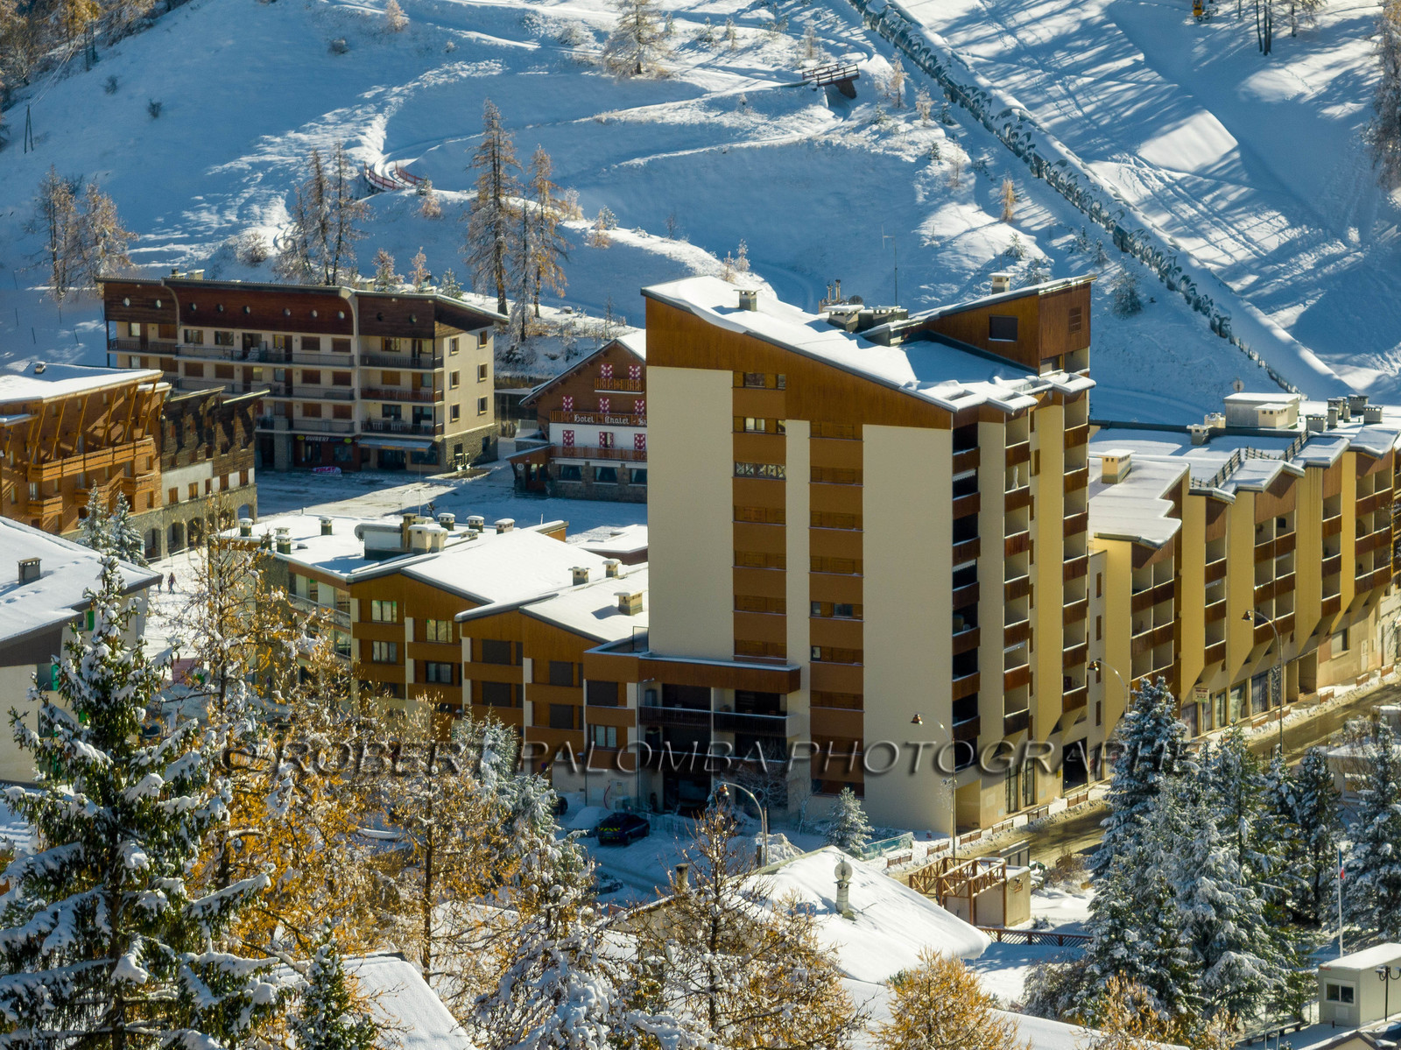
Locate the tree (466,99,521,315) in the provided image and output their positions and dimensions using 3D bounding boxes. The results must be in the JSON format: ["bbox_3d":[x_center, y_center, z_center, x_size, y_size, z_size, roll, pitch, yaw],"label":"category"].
[{"bbox_3d":[-17.896,-27.387,562.000,4.800,18.700,4.800,0,8,0],"label":"tree"}]

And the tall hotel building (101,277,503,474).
[{"bbox_3d":[-33.517,-13.229,546.635,32.500,15.000,12.300,4,9,25],"label":"tall hotel building"}]

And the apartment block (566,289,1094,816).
[{"bbox_3d":[8.377,1.410,395.446,25.400,31.800,18.000,4,9,27],"label":"apartment block"}]

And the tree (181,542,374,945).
[{"bbox_3d":[-19.878,10.665,301.485,8.800,20.750,8.800,0,8,0],"label":"tree"}]

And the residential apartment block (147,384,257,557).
[{"bbox_3d":[-42.251,-4.714,502.212,12.000,12.400,15.500,4,9,26],"label":"residential apartment block"}]

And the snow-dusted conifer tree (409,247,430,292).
[{"bbox_3d":[-24.930,-22.629,576.690,1.900,4.189,1.900,0,8,0],"label":"snow-dusted conifer tree"}]

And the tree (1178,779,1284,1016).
[{"bbox_3d":[26.216,18.559,322.000,5.500,11.600,5.500,0,8,0],"label":"tree"}]

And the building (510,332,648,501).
[{"bbox_3d":[-3.803,-9.059,514.322,17.200,13.000,14.000,3,9,25],"label":"building"}]

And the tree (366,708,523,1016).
[{"bbox_3d":[-12.913,16.504,318.872,7.600,15.450,7.600,0,8,0],"label":"tree"}]

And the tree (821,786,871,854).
[{"bbox_3d":[8.569,17.299,382.000,2.800,3.800,2.800,0,8,0],"label":"tree"}]

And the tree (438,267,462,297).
[{"bbox_3d":[-22.124,-21.336,575.777,2.200,3.016,2.200,0,8,0],"label":"tree"}]

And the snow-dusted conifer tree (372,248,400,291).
[{"bbox_3d":[-27.489,-22.269,570.000,2.500,4.000,2.500,0,8,0],"label":"snow-dusted conifer tree"}]

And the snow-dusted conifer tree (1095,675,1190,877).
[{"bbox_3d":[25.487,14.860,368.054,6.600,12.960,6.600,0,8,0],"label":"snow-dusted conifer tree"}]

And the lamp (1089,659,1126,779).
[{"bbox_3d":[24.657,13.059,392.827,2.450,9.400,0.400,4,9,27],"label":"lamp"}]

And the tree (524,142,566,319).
[{"bbox_3d":[-13.316,-25.309,562.000,3.700,14.800,3.700,0,8,0],"label":"tree"}]

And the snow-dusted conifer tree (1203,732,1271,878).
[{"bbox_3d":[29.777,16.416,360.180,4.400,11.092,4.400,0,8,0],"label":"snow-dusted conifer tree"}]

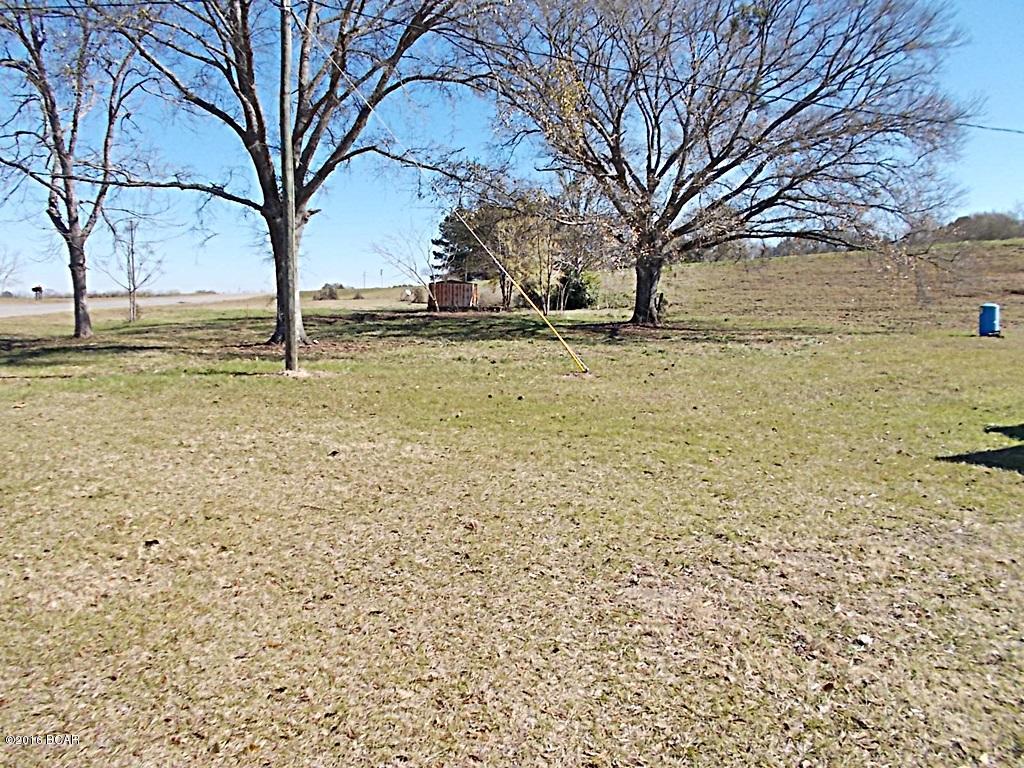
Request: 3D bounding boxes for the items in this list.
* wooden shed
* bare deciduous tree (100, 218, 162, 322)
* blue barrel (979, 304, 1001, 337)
[{"bbox_3d":[-4.608,-7.001,61.000,3.450,2.340,3.300,1,7,2],"label":"wooden shed"},{"bbox_3d":[-21.711,-6.410,44.000,3.200,5.700,3.200,0,7,0],"label":"bare deciduous tree"},{"bbox_3d":[15.475,-2.072,24.900,0.580,0.970,0.580,4,8,32],"label":"blue barrel"}]

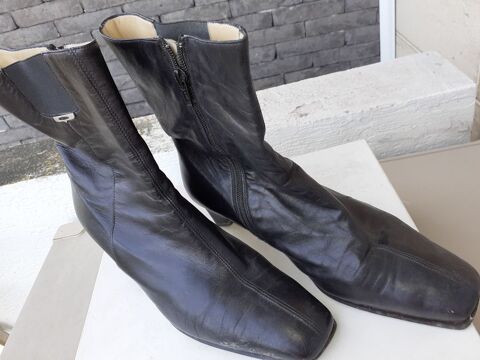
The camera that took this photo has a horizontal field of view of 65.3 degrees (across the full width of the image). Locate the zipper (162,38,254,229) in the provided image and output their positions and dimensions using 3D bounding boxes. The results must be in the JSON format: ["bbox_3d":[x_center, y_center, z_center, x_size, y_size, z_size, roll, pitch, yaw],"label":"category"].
[{"bbox_3d":[-0.018,-0.025,0.311,0.042,0.192,0.021,20,52,37],"label":"zipper"}]

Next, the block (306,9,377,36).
[{"bbox_3d":[0.288,-0.475,1.099,0.200,0.048,0.090,-10,40,9],"label":"block"}]

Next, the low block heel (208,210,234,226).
[{"bbox_3d":[-0.017,0.024,0.428,0.039,0.028,0.042,20,52,37],"label":"low block heel"}]

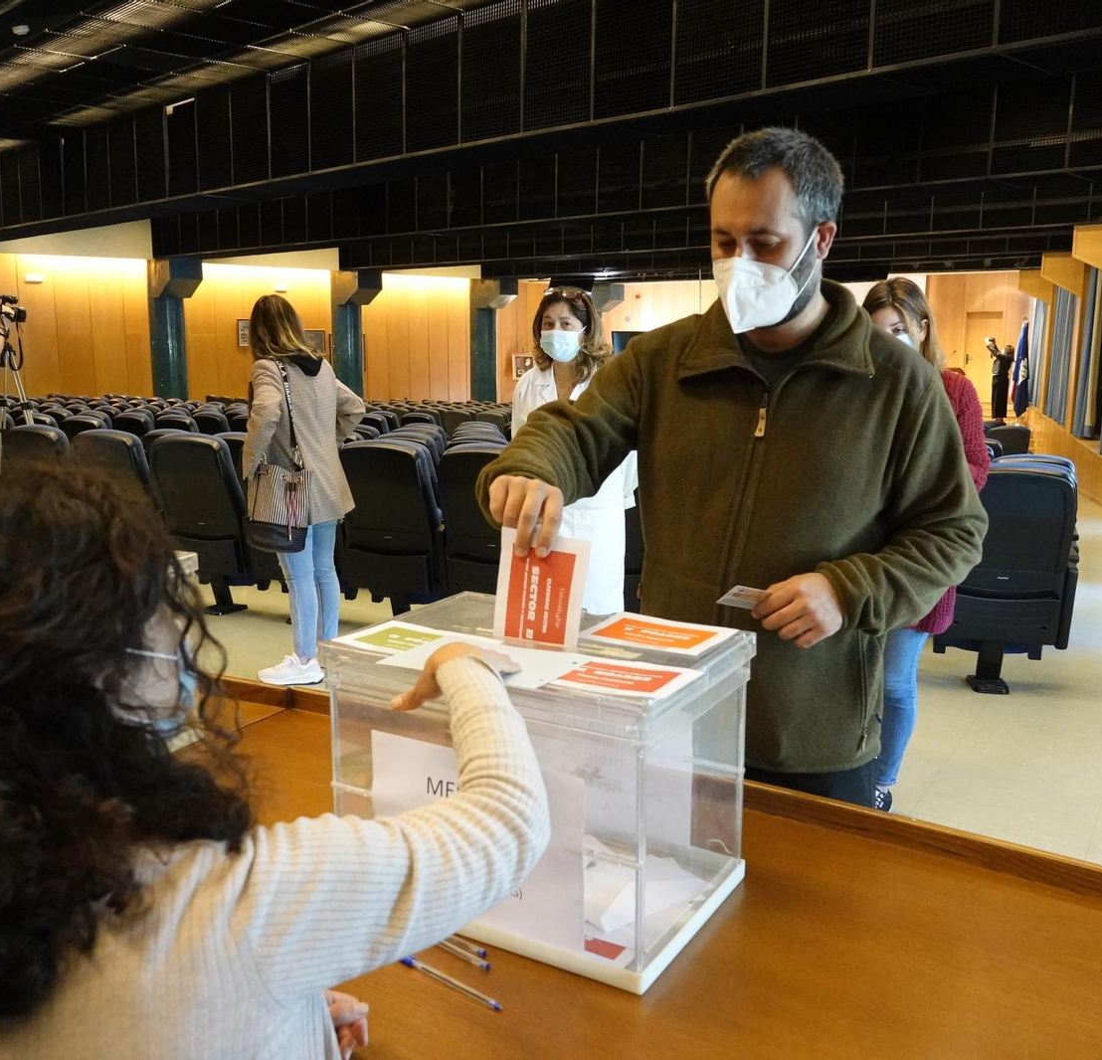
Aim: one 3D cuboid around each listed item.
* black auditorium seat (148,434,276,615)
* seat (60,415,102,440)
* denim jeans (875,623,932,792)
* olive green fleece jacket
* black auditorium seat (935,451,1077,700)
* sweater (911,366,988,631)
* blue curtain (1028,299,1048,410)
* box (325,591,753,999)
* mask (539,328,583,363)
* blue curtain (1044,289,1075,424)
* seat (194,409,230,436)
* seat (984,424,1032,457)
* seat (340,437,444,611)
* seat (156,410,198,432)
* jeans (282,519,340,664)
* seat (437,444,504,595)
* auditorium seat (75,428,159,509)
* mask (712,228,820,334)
[{"bbox_3d":[-1.785,-0.037,5.814,0.540,0.970,0.600,4,10,20],"label":"black auditorium seat"},{"bbox_3d":[-3.997,-0.546,9.584,0.540,0.970,0.600,4,10,20],"label":"seat"},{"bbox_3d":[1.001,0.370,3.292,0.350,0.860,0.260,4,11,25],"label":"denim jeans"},{"bbox_3d":[0.330,0.029,1.581,0.620,0.780,0.600,4,11,20],"label":"olive green fleece jacket"},{"bbox_3d":[1.883,0.203,4.487,0.560,0.980,0.550,3,11,13],"label":"black auditorium seat"},{"bbox_3d":[1.079,-0.111,3.302,0.520,0.800,0.360,5,11,22],"label":"sweater"},{"bbox_3d":[10.188,-3.784,22.141,0.250,2.350,1.100,4,11,20],"label":"blue curtain"},{"bbox_3d":[-0.011,0.300,1.361,0.446,0.332,0.320,6,11,30],"label":"box"},{"bbox_3d":[0.034,-0.621,3.580,0.150,0.110,0.090,3,15,17],"label":"mask"},{"bbox_3d":[9.075,-3.122,18.999,0.200,2.340,3.900,4,10,20],"label":"blue curtain"},{"bbox_3d":[-3.757,-0.888,12.316,0.540,0.970,0.600,4,10,20],"label":"seat"},{"bbox_3d":[4.755,-0.632,11.178,0.560,0.970,0.550,2,10,9],"label":"seat"},{"bbox_3d":[-0.765,0.010,5.421,0.560,0.970,0.550,5,11,22],"label":"seat"},{"bbox_3d":[-3.461,-0.649,10.351,0.560,0.970,0.550,6,12,28],"label":"seat"},{"bbox_3d":[-1.031,0.109,4.616,0.310,0.880,0.380,9,13,39],"label":"jeans"},{"bbox_3d":[-0.215,0.059,5.242,0.540,0.970,0.600,4,10,20],"label":"seat"},{"bbox_3d":[-2.305,-0.069,6.001,0.540,0.970,0.600,4,10,20],"label":"auditorium seat"},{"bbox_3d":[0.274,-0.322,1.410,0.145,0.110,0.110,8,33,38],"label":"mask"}]

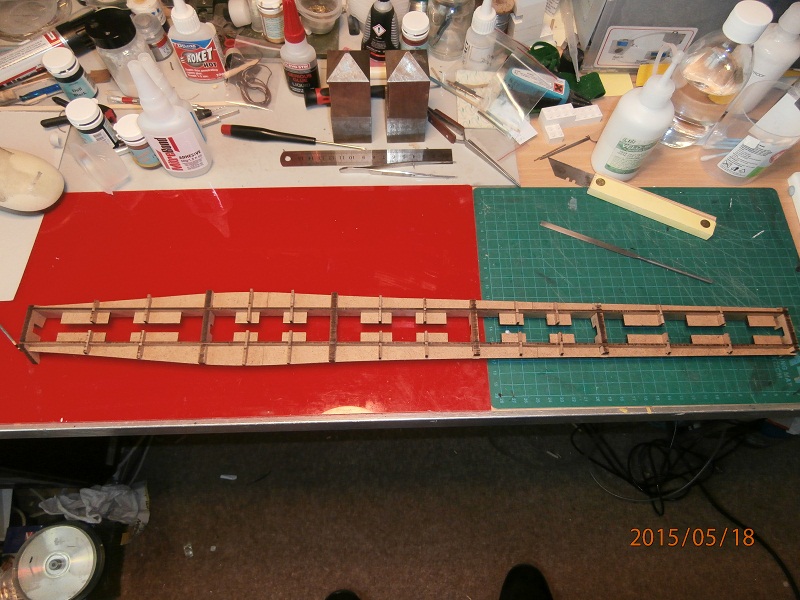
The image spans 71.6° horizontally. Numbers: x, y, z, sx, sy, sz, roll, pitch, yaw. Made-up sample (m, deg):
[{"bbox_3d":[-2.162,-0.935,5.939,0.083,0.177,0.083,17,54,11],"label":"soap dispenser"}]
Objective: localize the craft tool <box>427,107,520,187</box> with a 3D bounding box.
[{"bbox_3d":[0.068,-0.154,0.551,0.017,0.010,0.137,-41,73,-17],"label":"craft tool"}]

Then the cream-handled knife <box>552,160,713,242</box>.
[{"bbox_3d":[0.222,-0.102,0.539,0.168,0.013,0.027,24,67,10],"label":"cream-handled knife"}]

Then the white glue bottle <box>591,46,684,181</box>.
[{"bbox_3d":[0.220,-0.168,0.496,0.051,0.137,0.051,8,67,3],"label":"white glue bottle"}]

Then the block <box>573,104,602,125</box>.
[{"bbox_3d":[0.195,-0.194,0.583,0.031,0.011,0.016,-12,66,-6],"label":"block"}]

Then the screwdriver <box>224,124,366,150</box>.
[{"bbox_3d":[-0.106,-0.158,0.548,0.145,0.013,0.013,8,67,3],"label":"screwdriver"}]

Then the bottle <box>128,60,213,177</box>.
[{"bbox_3d":[-0.213,-0.163,0.502,0.048,0.119,0.041,-10,66,-6],"label":"bottle"}]

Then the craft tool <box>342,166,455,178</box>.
[{"bbox_3d":[-0.002,-0.128,0.550,0.118,0.009,0.017,-1,65,-1],"label":"craft tool"}]

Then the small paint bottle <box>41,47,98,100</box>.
[{"bbox_3d":[-0.339,-0.231,0.572,0.033,0.044,0.033,0,65,-1],"label":"small paint bottle"}]

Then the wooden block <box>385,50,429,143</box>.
[{"bbox_3d":[0.007,-0.191,0.528,0.037,0.080,0.037,-1,66,-1],"label":"wooden block"}]

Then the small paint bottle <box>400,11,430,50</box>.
[{"bbox_3d":[0.017,-0.283,0.602,0.033,0.044,0.033,0,65,-1],"label":"small paint bottle"}]

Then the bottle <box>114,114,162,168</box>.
[{"bbox_3d":[-0.247,-0.148,0.524,0.029,0.045,0.029,0,66,-1],"label":"bottle"}]

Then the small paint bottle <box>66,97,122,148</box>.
[{"bbox_3d":[-0.299,-0.170,0.545,0.033,0.044,0.033,5,65,1],"label":"small paint bottle"}]

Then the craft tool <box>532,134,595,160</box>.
[{"bbox_3d":[0.165,-0.153,0.562,0.067,0.004,0.006,-24,69,-11],"label":"craft tool"}]

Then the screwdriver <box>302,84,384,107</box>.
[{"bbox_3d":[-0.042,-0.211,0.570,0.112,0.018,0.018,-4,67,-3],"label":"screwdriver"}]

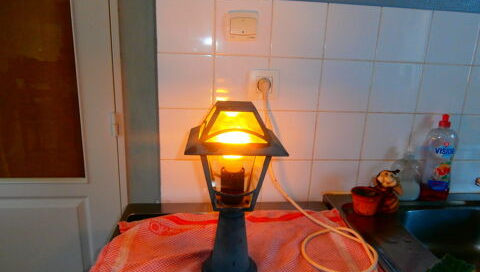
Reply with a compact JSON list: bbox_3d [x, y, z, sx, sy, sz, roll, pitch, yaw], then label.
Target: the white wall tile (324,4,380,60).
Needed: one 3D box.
[{"bbox_3d":[0.307,-0.287,0.917,0.150,0.150,0.010,1,15,-6],"label":"white wall tile"}]

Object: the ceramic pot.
[{"bbox_3d":[0.354,0.182,0.934,0.082,0.063,0.082,2,15,-1],"label":"ceramic pot"}]

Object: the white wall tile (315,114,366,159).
[{"bbox_3d":[0.296,0.003,0.994,0.150,0.150,0.010,1,15,-6],"label":"white wall tile"}]

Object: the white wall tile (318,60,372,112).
[{"bbox_3d":[0.302,-0.142,0.956,0.150,0.150,0.010,1,15,-6],"label":"white wall tile"}]

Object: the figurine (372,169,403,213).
[{"bbox_3d":[0.418,0.155,0.953,0.072,0.112,0.065,3,15,4],"label":"figurine"}]

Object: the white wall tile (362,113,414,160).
[{"bbox_3d":[0.446,0.006,1.008,0.149,0.149,0.010,1,15,-6],"label":"white wall tile"}]

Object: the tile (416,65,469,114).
[{"bbox_3d":[0.600,-0.138,0.985,0.150,0.150,0.010,1,15,-6],"label":"tile"}]

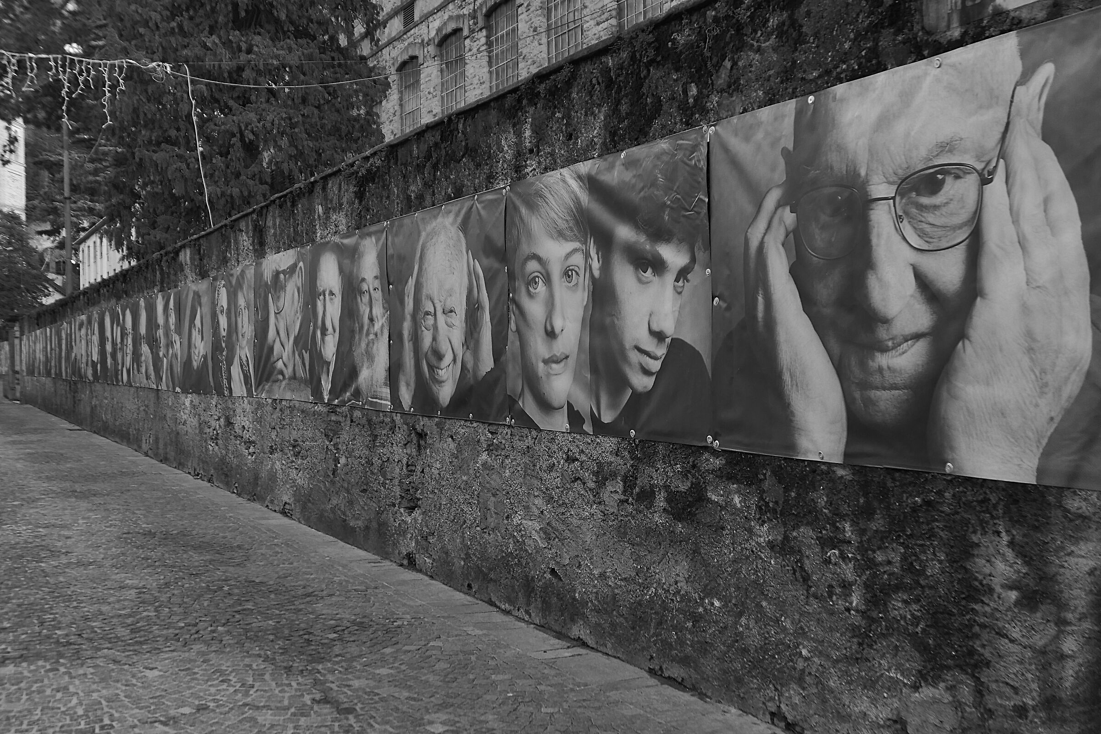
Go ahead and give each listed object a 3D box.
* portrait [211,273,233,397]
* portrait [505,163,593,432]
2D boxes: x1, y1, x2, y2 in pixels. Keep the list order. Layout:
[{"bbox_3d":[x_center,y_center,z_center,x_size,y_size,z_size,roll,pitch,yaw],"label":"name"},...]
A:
[{"bbox_3d":[-4.121,-0.411,14.987,0.030,1.500,1.149,-1,1,-27],"label":"portrait"},{"bbox_3d":[-0.023,-0.377,7.080,0.030,1.500,1.084,-1,1,-27],"label":"portrait"}]

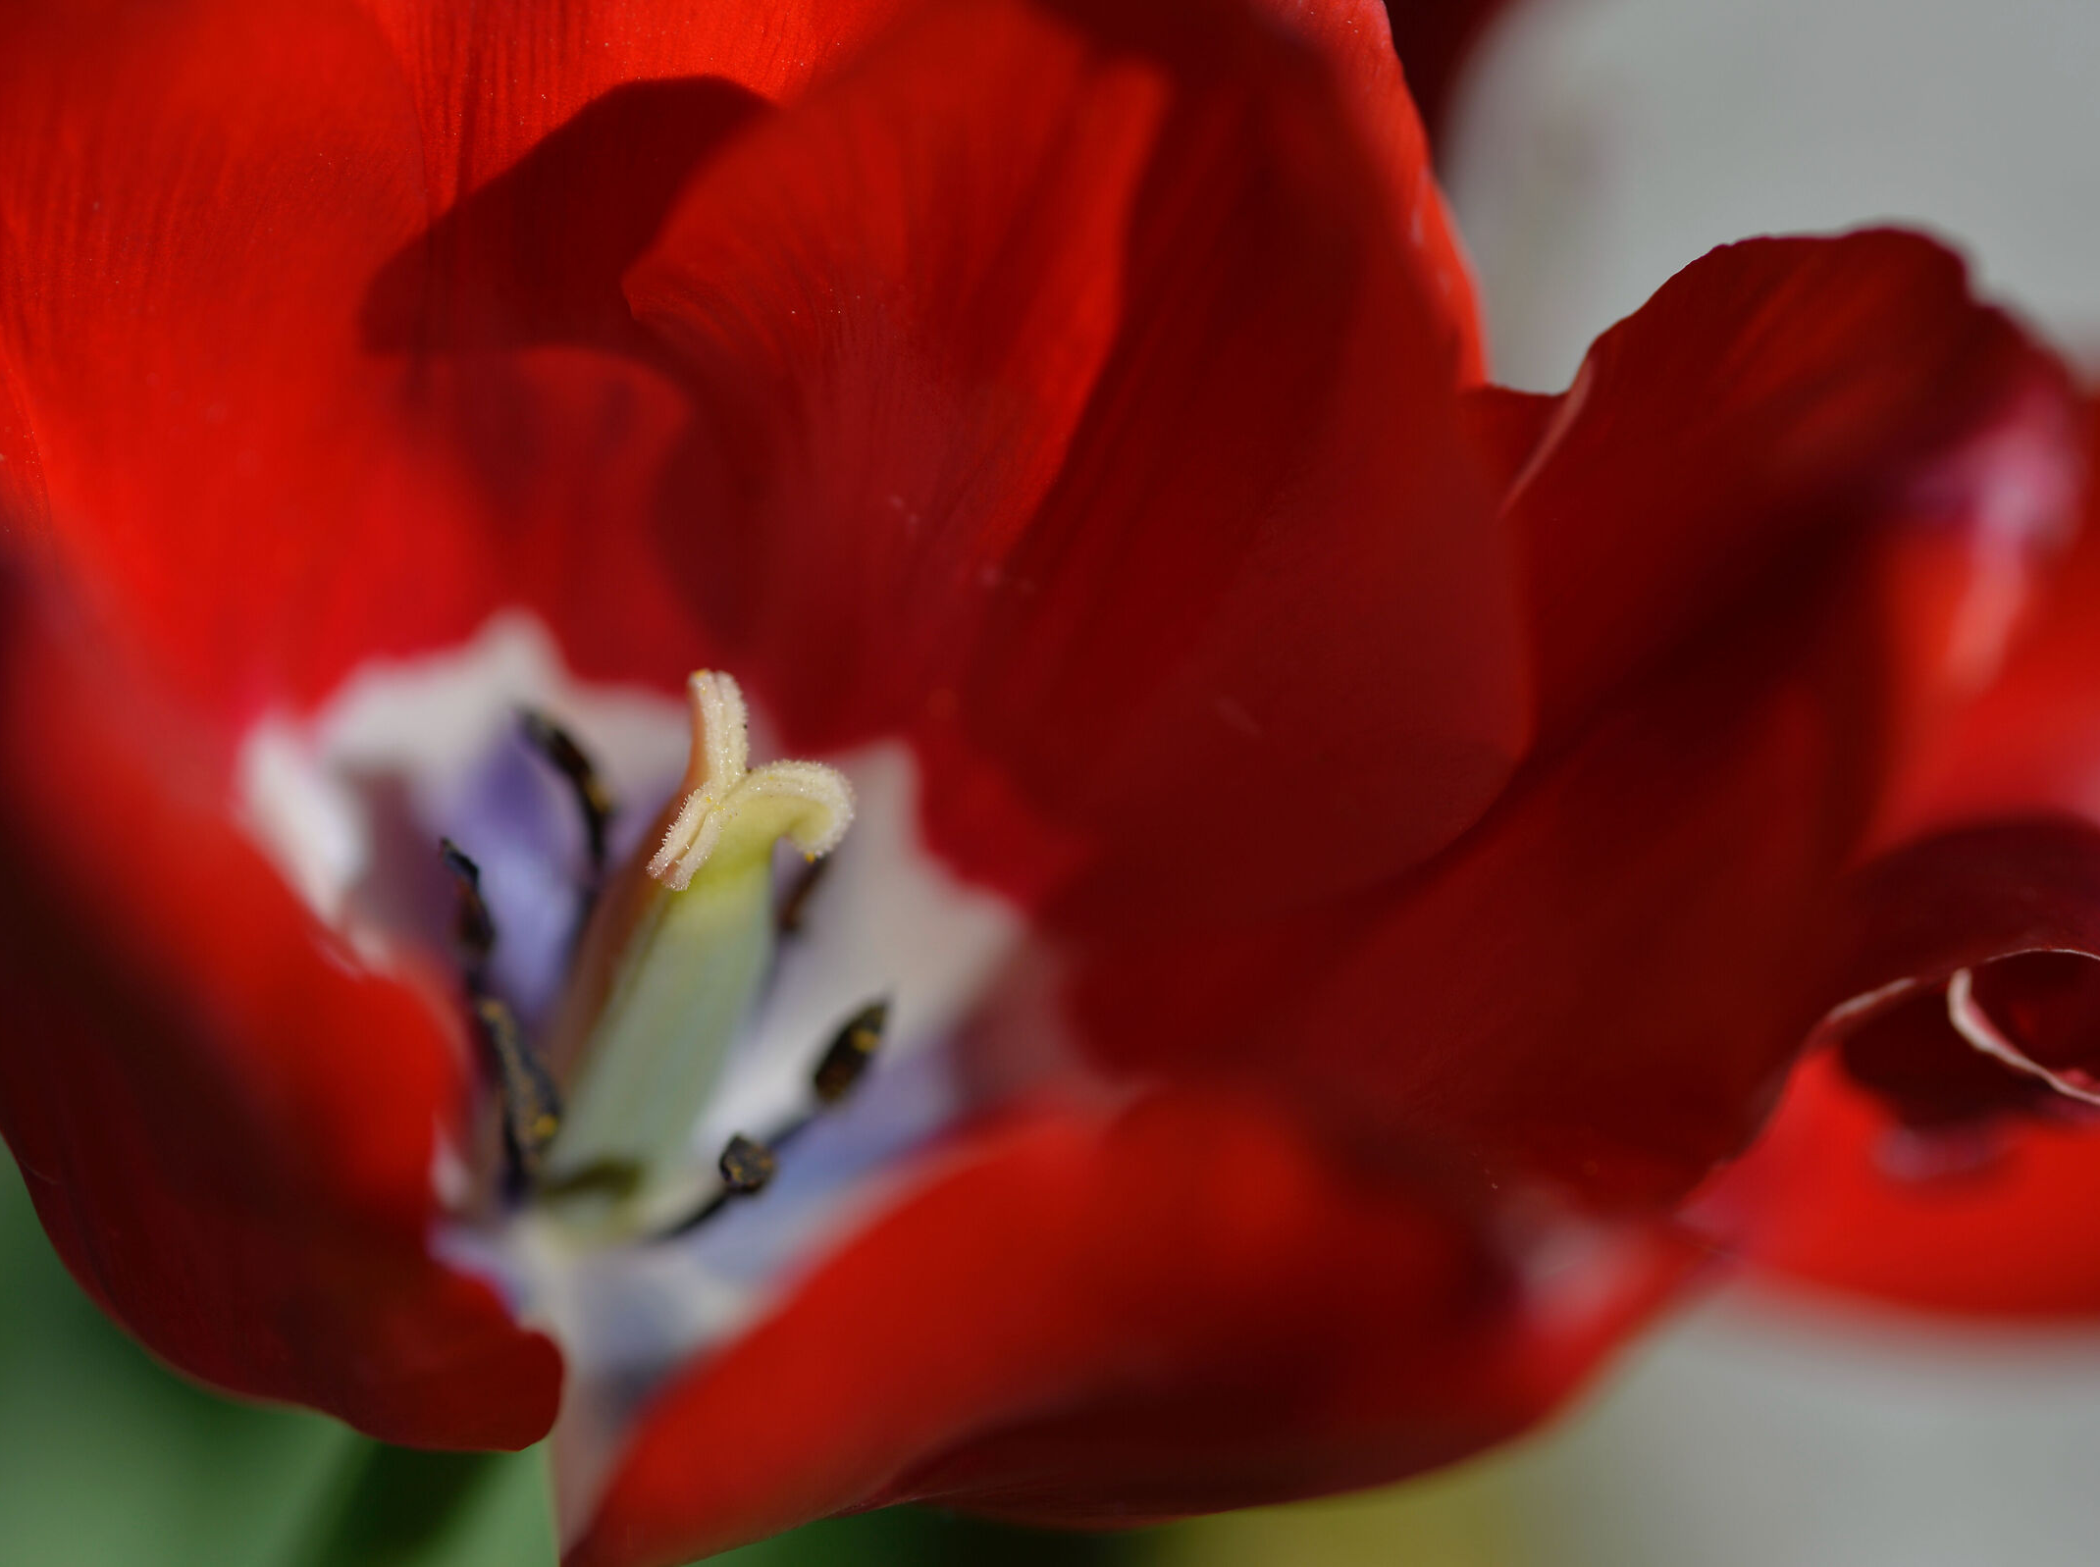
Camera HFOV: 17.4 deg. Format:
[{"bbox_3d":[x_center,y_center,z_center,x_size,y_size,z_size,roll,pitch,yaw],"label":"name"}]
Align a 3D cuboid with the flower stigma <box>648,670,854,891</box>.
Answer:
[{"bbox_3d":[-0.014,0.000,0.320,0.009,0.006,0.009,7,41,-6],"label":"flower stigma"}]

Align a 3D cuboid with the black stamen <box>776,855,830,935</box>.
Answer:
[{"bbox_3d":[-0.012,0.005,0.332,0.002,0.006,0.002,14,36,-11],"label":"black stamen"}]

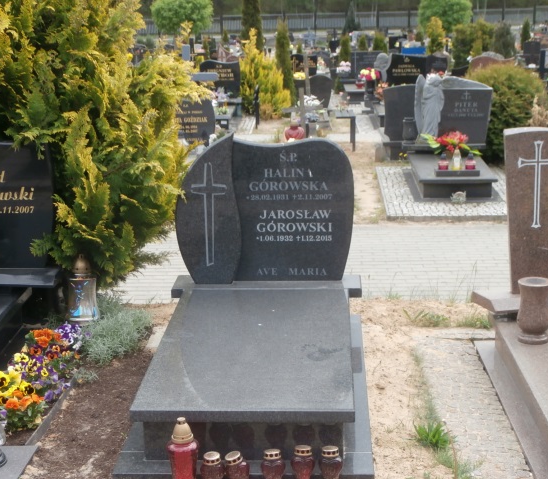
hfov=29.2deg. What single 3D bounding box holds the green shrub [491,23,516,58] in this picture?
[{"bbox_3d":[7.426,-6.360,34.000,0.800,1.380,0.800,0,12,3],"label":"green shrub"}]

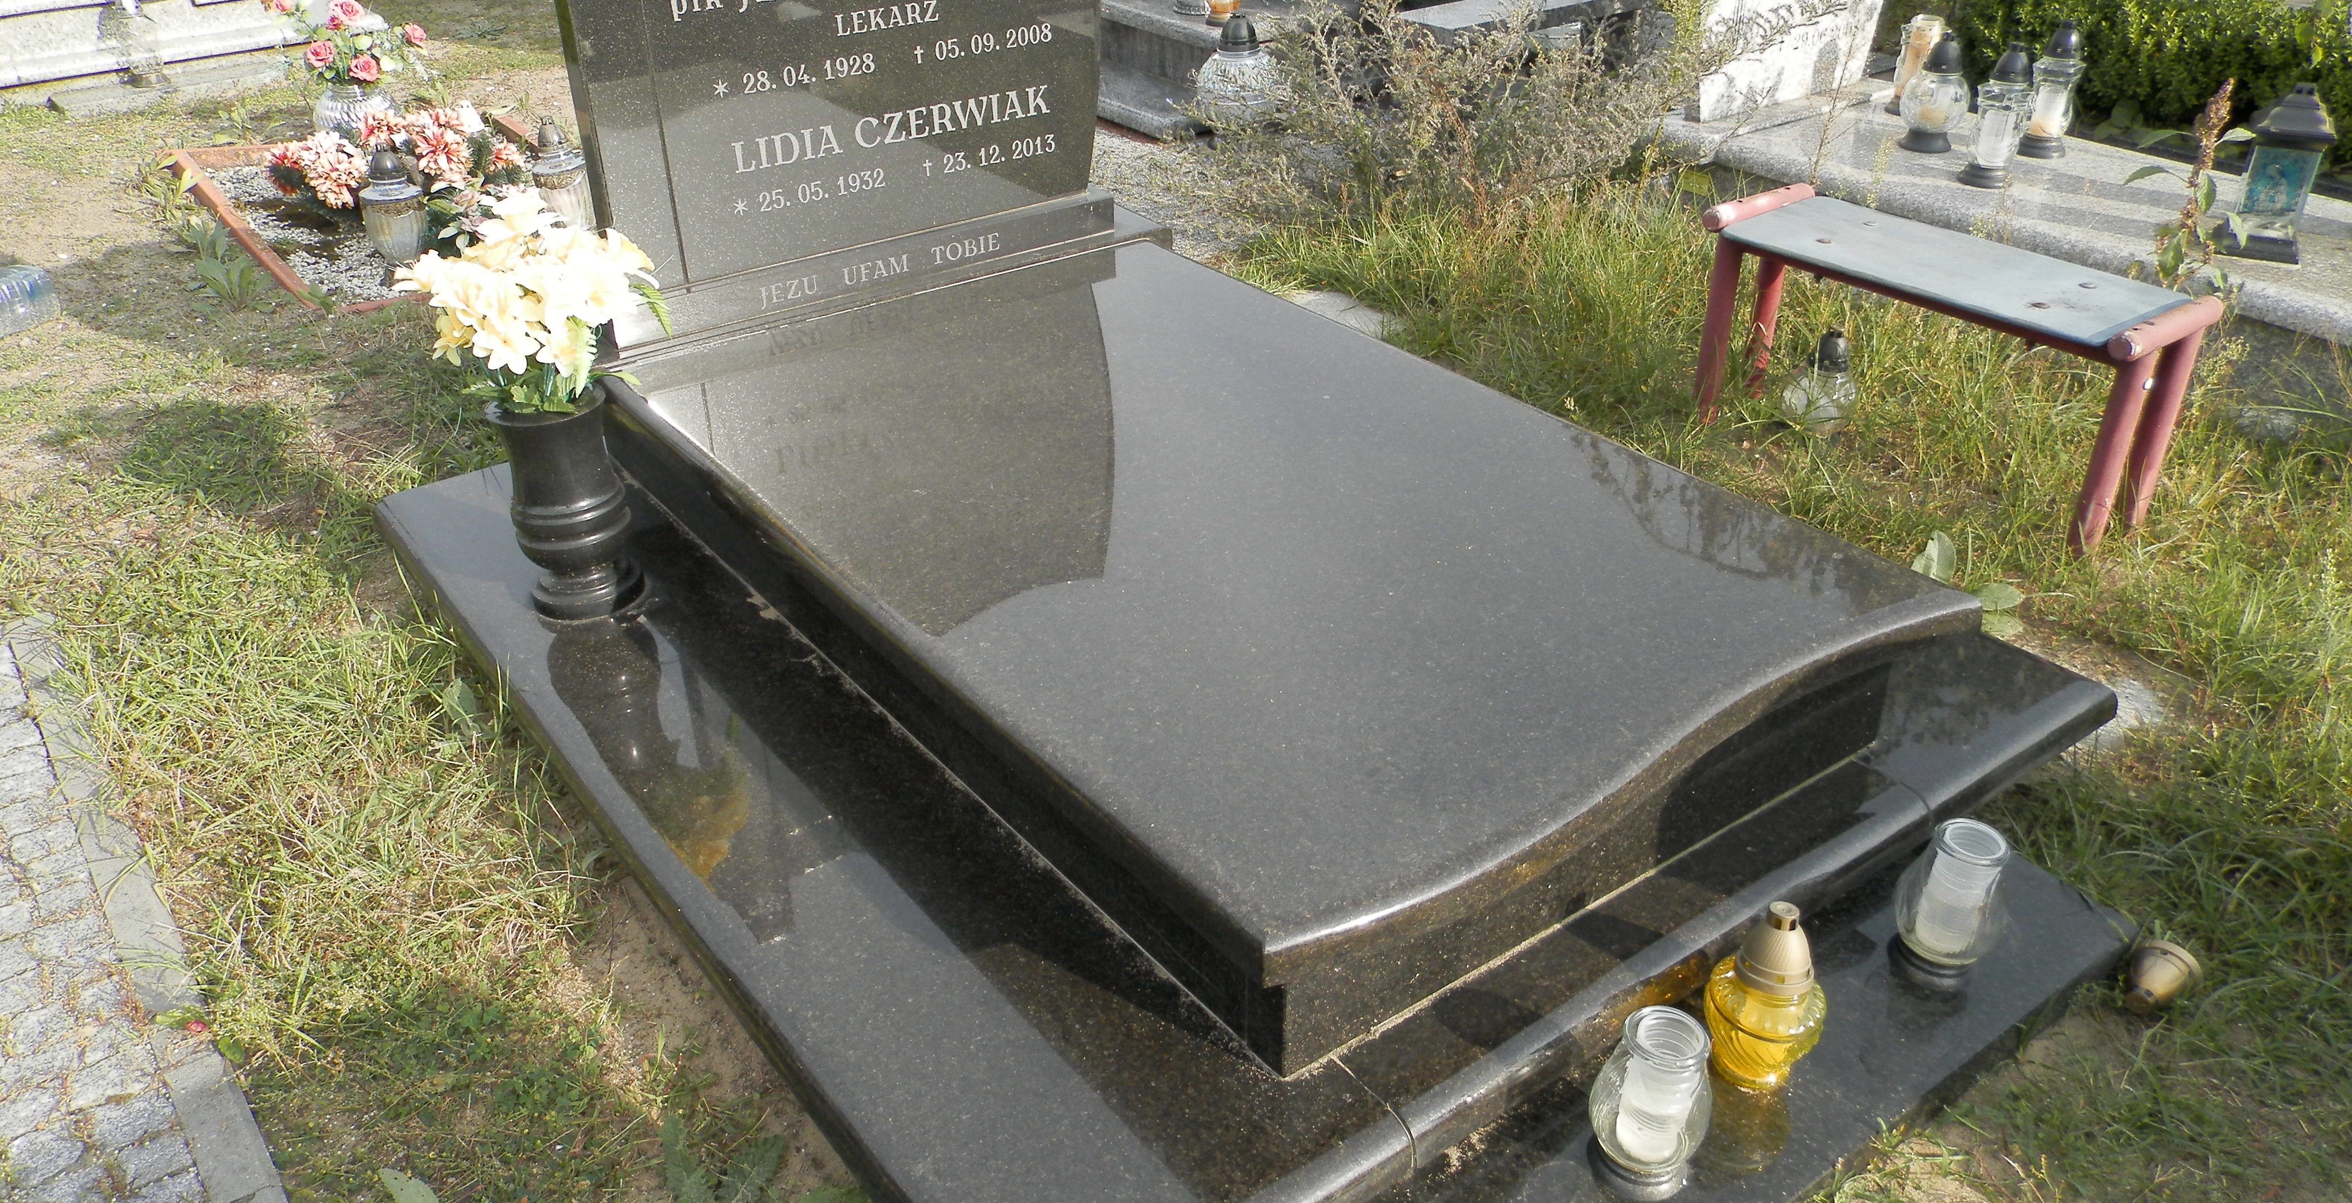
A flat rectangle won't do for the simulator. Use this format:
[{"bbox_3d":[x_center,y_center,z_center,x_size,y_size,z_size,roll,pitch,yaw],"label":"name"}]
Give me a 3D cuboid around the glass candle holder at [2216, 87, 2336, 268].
[{"bbox_3d":[2.283,-0.893,3.512,0.158,0.339,0.158,13,32,21],"label":"glass candle holder"}]

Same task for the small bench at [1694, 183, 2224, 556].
[{"bbox_3d":[1.401,-0.443,3.195,0.357,0.432,0.879,-18,35,-29],"label":"small bench"}]

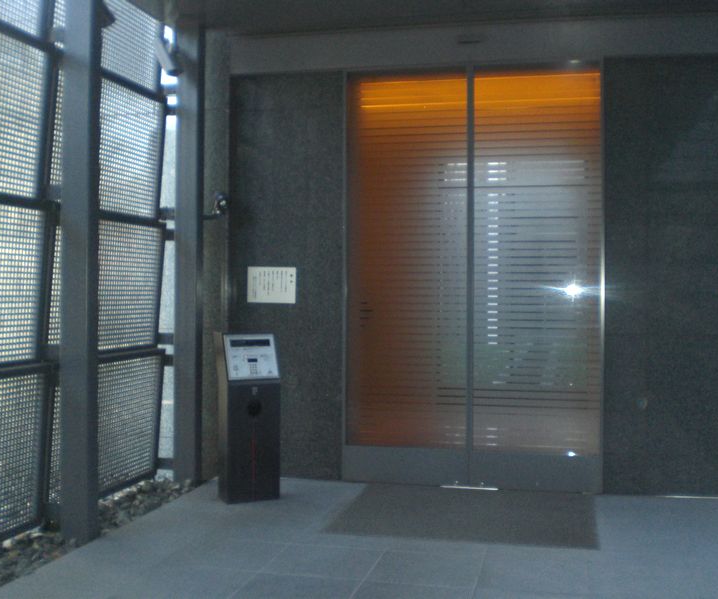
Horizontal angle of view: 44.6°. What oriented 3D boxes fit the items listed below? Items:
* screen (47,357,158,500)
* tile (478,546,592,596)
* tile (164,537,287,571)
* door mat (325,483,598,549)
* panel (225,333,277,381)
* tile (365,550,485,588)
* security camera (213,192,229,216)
[{"bbox_3d":[-1.738,0.876,6.118,0.050,0.899,1.581,6,2,13],"label":"screen"},{"bbox_3d":[0.944,1.498,4.718,0.580,0.020,0.561,0,1,13],"label":"tile"},{"bbox_3d":[-0.761,1.486,5.103,0.580,0.020,0.561,0,1,13],"label":"tile"},{"bbox_3d":[0.755,1.461,6.039,1.705,0.015,1.395,0,1,13],"label":"door mat"},{"bbox_3d":[-0.780,0.427,6.380,0.383,0.335,0.070,0,-19,-26],"label":"panel"},{"bbox_3d":[0.377,1.494,4.846,0.580,0.020,0.561,0,1,13],"label":"tile"},{"bbox_3d":[-1.079,-0.740,6.830,0.120,0.175,0.140,0,1,-24],"label":"security camera"}]

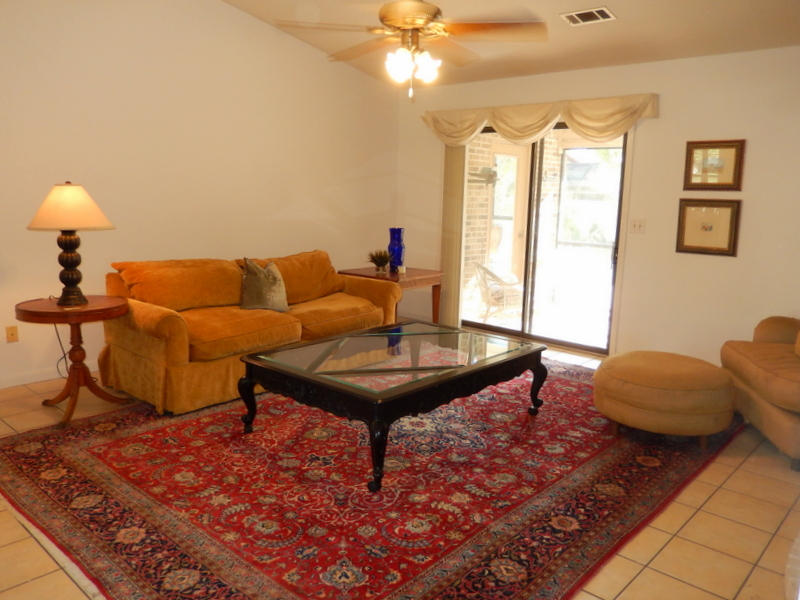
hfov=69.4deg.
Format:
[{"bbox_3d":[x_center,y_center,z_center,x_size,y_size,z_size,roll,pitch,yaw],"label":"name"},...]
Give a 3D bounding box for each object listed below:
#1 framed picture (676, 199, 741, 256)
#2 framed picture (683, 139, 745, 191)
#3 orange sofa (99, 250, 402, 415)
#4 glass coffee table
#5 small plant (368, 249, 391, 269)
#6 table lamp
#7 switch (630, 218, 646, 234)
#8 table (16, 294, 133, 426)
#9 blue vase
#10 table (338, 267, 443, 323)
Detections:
[{"bbox_3d":[2.380,-0.560,4.467,0.435,0.421,0.031,10,13,43],"label":"framed picture"},{"bbox_3d":[2.385,-1.020,4.397,0.406,0.370,0.031,10,13,43],"label":"framed picture"},{"bbox_3d":[-1.087,0.111,4.516,0.993,0.890,2.090,10,13,43],"label":"orange sofa"},{"bbox_3d":[-0.014,0.525,3.493,1.077,0.439,1.496,10,13,43],"label":"glass coffee table"},{"bbox_3d":[-0.196,-0.432,6.167,0.234,0.225,0.234,1,9,0],"label":"small plant"},{"bbox_3d":[-1.986,-0.341,3.486,0.517,0.729,0.517,10,13,43],"label":"table lamp"},{"bbox_3d":[1.996,-0.615,4.845,0.124,0.121,0.018,10,13,43],"label":"switch"},{"bbox_3d":[-1.987,0.356,3.564,0.602,0.671,0.602,10,13,43],"label":"table"},{"bbox_3d":[-0.043,-0.533,6.079,0.173,0.457,0.173,1,9,0],"label":"blue vase"},{"bbox_3d":[-0.084,0.034,5.963,0.755,0.626,0.813,10,13,43],"label":"table"}]

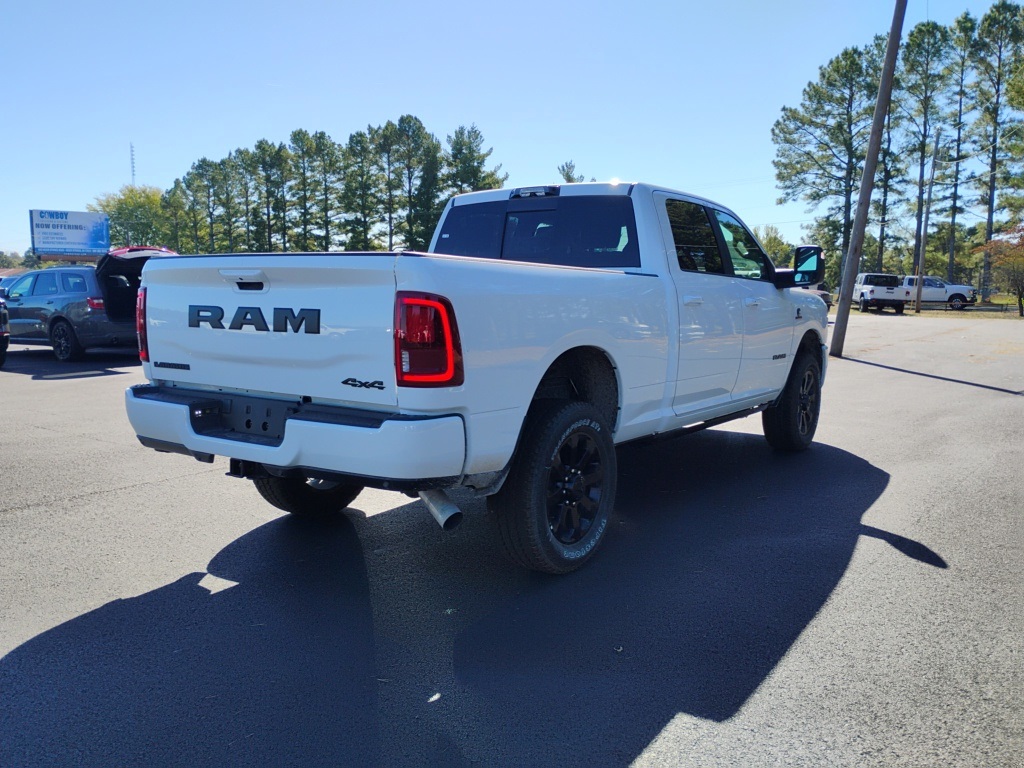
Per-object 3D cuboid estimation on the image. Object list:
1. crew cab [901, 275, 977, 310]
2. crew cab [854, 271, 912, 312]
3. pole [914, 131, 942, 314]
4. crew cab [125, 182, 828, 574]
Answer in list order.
[{"bbox_3d":[23.850,-5.310,48.400,5.880,1.960,2.100,4,8,32],"label":"crew cab"},{"bbox_3d":[17.857,-4.473,40.909,1.950,1.860,5.500,2,7,8],"label":"crew cab"},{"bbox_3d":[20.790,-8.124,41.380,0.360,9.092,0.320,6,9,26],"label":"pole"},{"bbox_3d":[0.529,-0.317,5.868,2.330,2.020,6.070,5,8,35],"label":"crew cab"}]

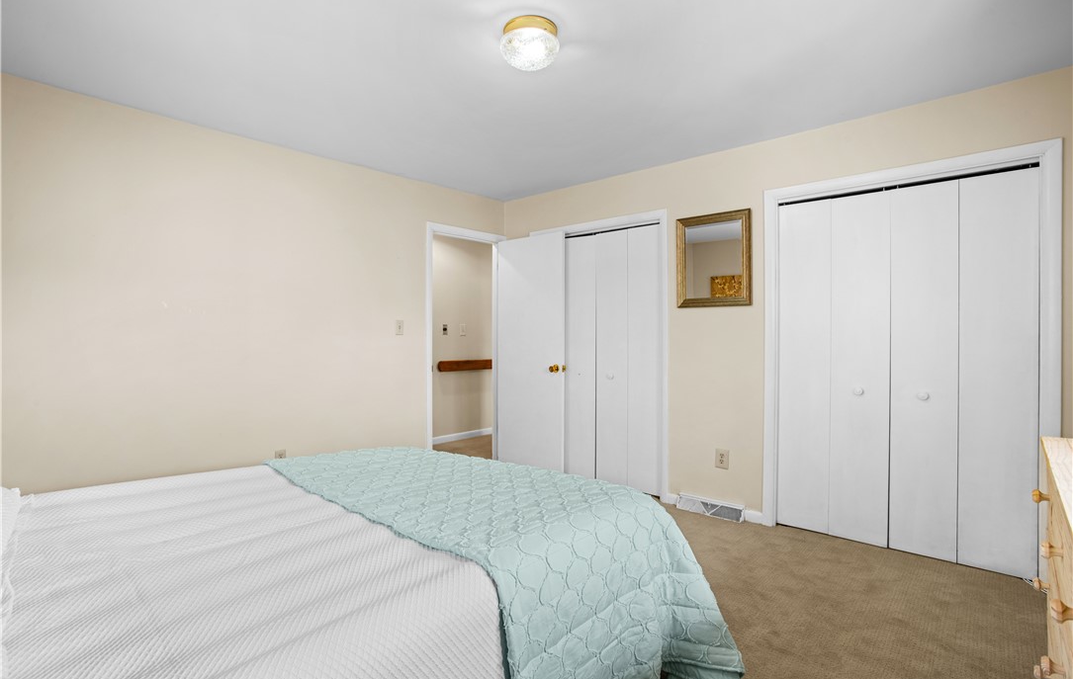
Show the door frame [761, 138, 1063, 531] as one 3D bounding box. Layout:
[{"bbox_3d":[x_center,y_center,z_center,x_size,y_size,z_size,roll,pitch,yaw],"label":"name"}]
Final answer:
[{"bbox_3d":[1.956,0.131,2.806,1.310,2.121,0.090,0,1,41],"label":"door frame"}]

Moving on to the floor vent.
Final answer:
[{"bbox_3d":[1.170,1.138,3.433,0.450,0.098,0.068,0,1,41],"label":"floor vent"}]

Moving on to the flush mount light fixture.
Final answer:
[{"bbox_3d":[-0.027,-1.176,2.048,0.240,0.134,0.240,0,1,0],"label":"flush mount light fixture"}]

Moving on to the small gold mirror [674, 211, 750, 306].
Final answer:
[{"bbox_3d":[1.187,-0.530,3.407,0.507,0.619,0.040,0,1,41],"label":"small gold mirror"}]

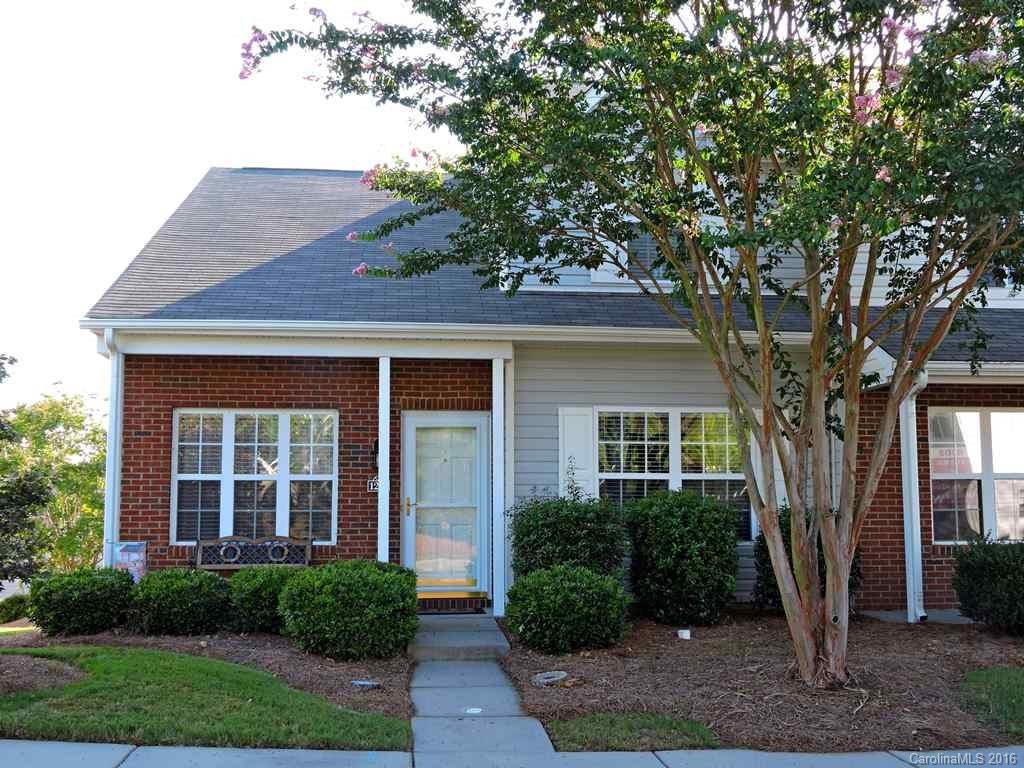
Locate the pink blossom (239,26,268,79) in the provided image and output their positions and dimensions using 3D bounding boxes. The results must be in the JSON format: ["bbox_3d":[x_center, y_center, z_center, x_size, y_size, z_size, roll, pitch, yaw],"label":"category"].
[{"bbox_3d":[-1.835,-2.346,8.400,0.210,0.380,0.220,1,-6,-7],"label":"pink blossom"}]

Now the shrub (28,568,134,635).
[{"bbox_3d":[-3.929,1.978,10.800,0.980,0.580,0.880,1,-6,-7],"label":"shrub"}]

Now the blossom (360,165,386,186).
[{"bbox_3d":[-1.031,-1.552,8.807,0.190,0.165,0.170,1,-6,-8],"label":"blossom"}]

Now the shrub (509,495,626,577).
[{"bbox_3d":[0.530,1.693,11.300,1.110,1.240,0.950,1,-6,-7],"label":"shrub"}]

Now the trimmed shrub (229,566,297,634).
[{"bbox_3d":[-2.356,2.075,11.400,0.830,0.600,0.820,1,-6,-8],"label":"trimmed shrub"}]

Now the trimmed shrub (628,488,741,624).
[{"bbox_3d":[1.643,1.664,11.400,1.070,1.250,0.950,1,-6,-7],"label":"trimmed shrub"}]

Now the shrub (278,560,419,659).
[{"bbox_3d":[-1.421,1.930,10.220,1.180,0.800,1.050,1,-6,-7],"label":"shrub"}]

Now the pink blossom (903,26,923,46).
[{"bbox_3d":[2.945,-2.555,8.700,0.150,0.150,0.140,1,-6,-7],"label":"pink blossom"}]

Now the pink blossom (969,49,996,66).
[{"bbox_3d":[3.546,-2.456,8.900,0.210,0.140,0.180,1,-6,-8],"label":"pink blossom"}]

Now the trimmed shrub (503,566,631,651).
[{"bbox_3d":[0.481,1.966,10.450,1.060,0.710,0.960,1,-6,-8],"label":"trimmed shrub"}]

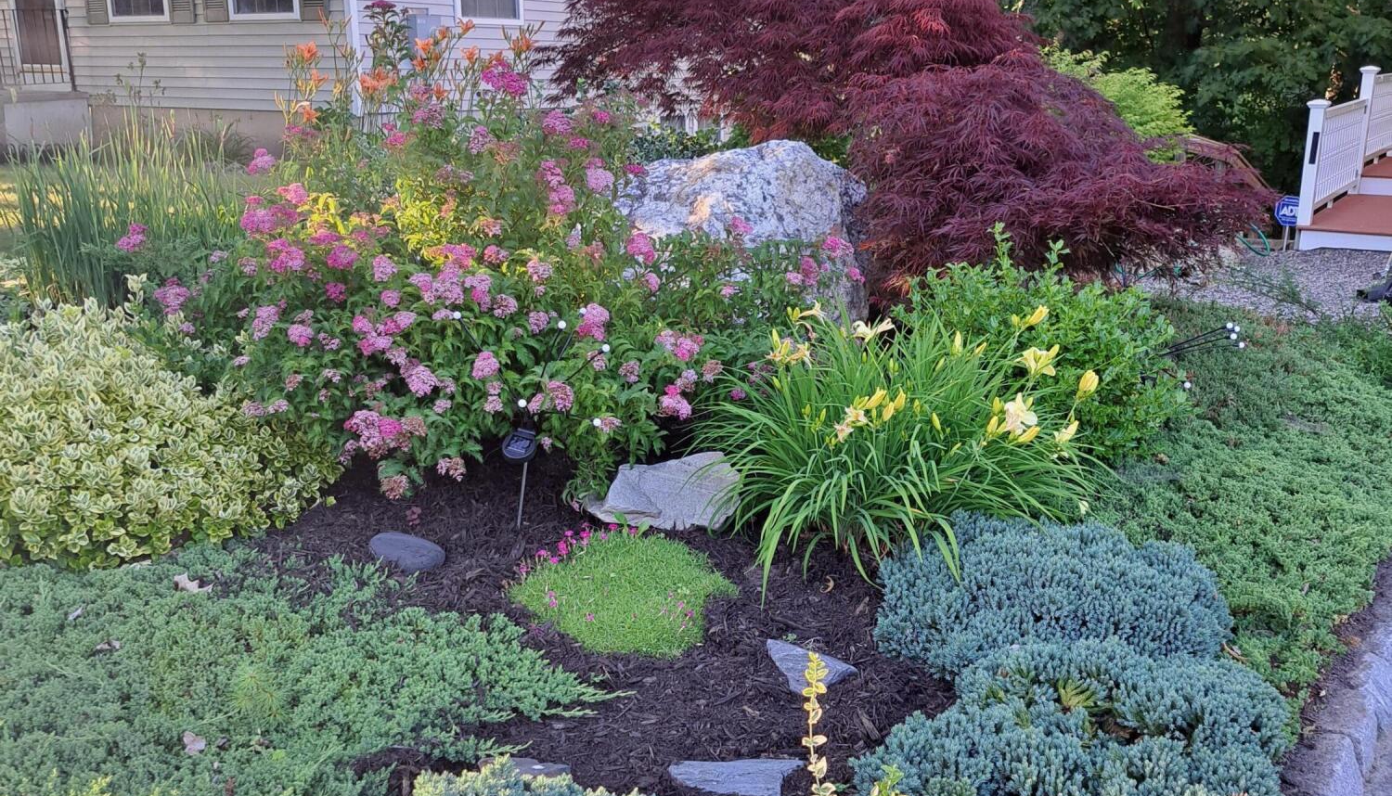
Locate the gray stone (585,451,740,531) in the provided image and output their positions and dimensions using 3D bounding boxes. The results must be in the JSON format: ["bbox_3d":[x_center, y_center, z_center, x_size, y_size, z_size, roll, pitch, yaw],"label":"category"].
[{"bbox_3d":[-0.095,0.273,3.750,0.440,0.160,0.280,0,14,0],"label":"gray stone"}]

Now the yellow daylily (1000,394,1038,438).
[{"bbox_3d":[0.928,0.052,3.700,0.108,0.120,0.100,-1,14,-5],"label":"yellow daylily"}]

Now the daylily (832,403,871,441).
[{"bbox_3d":[0.439,0.069,3.620,0.105,0.100,0.095,3,15,10],"label":"daylily"}]

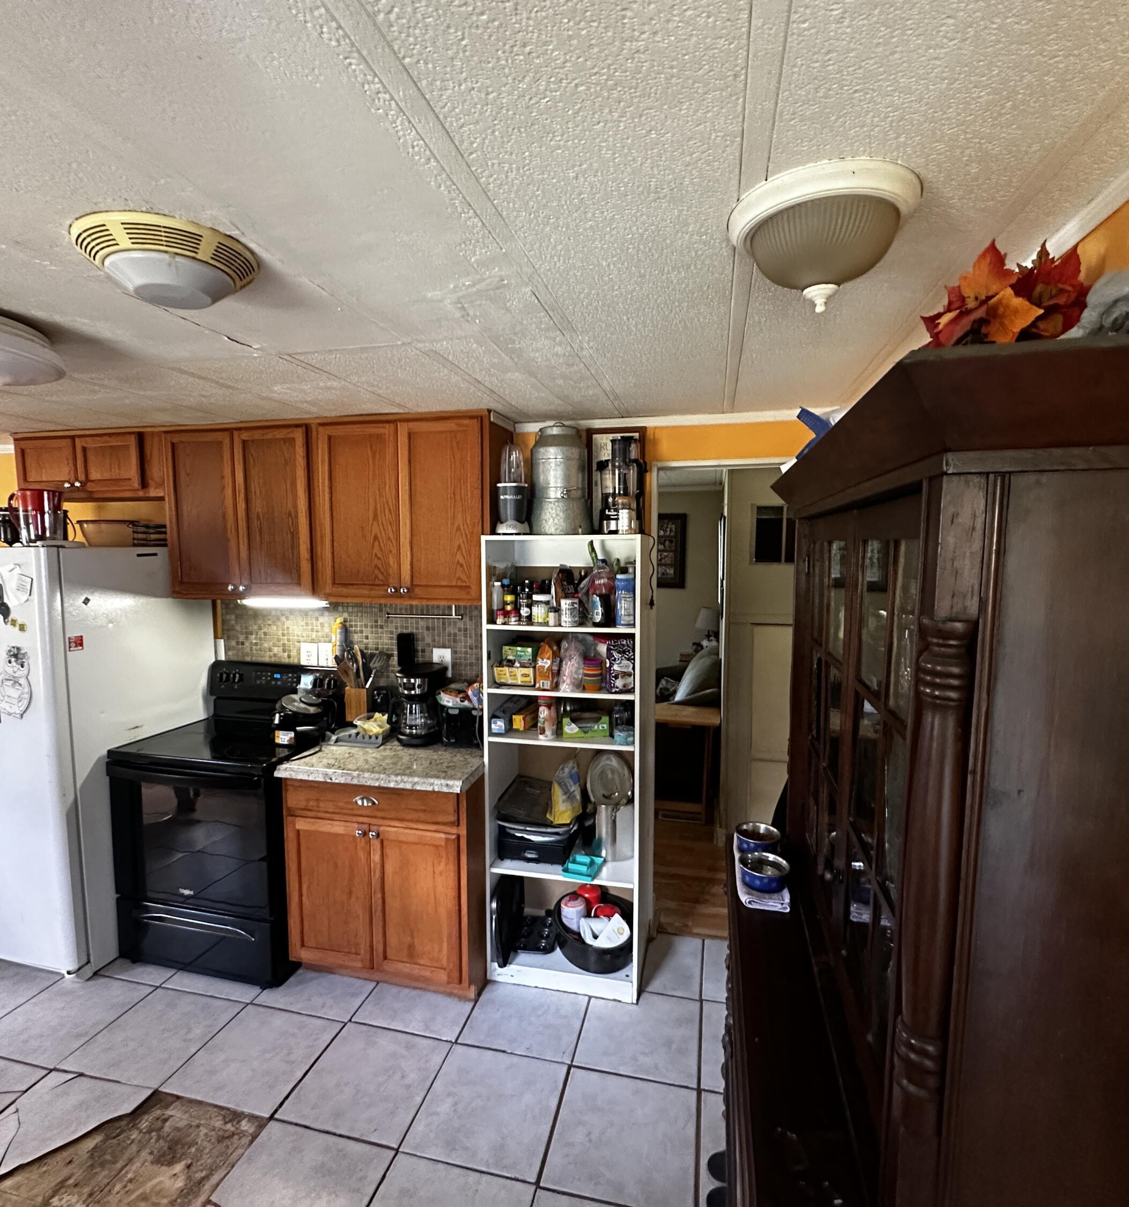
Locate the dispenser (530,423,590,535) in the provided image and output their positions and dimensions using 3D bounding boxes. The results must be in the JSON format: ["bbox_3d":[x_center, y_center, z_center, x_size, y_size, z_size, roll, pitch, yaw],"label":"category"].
[{"bbox_3d":[-0.025,-0.497,2.631,0.245,0.450,0.245,-1,5,-9],"label":"dispenser"}]

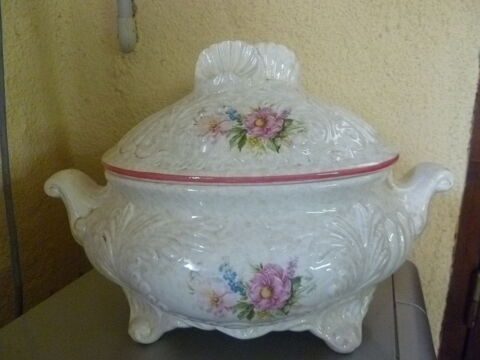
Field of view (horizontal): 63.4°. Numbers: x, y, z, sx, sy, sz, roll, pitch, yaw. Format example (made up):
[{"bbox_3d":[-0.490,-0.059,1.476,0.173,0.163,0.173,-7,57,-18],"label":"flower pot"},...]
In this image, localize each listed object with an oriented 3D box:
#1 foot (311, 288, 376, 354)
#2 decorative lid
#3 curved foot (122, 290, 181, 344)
[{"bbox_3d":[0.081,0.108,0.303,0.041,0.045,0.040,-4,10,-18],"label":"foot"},{"bbox_3d":[0.005,-0.064,0.338,0.267,0.108,0.197,-1,10,3],"label":"decorative lid"},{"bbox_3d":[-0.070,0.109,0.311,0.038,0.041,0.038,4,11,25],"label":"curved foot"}]

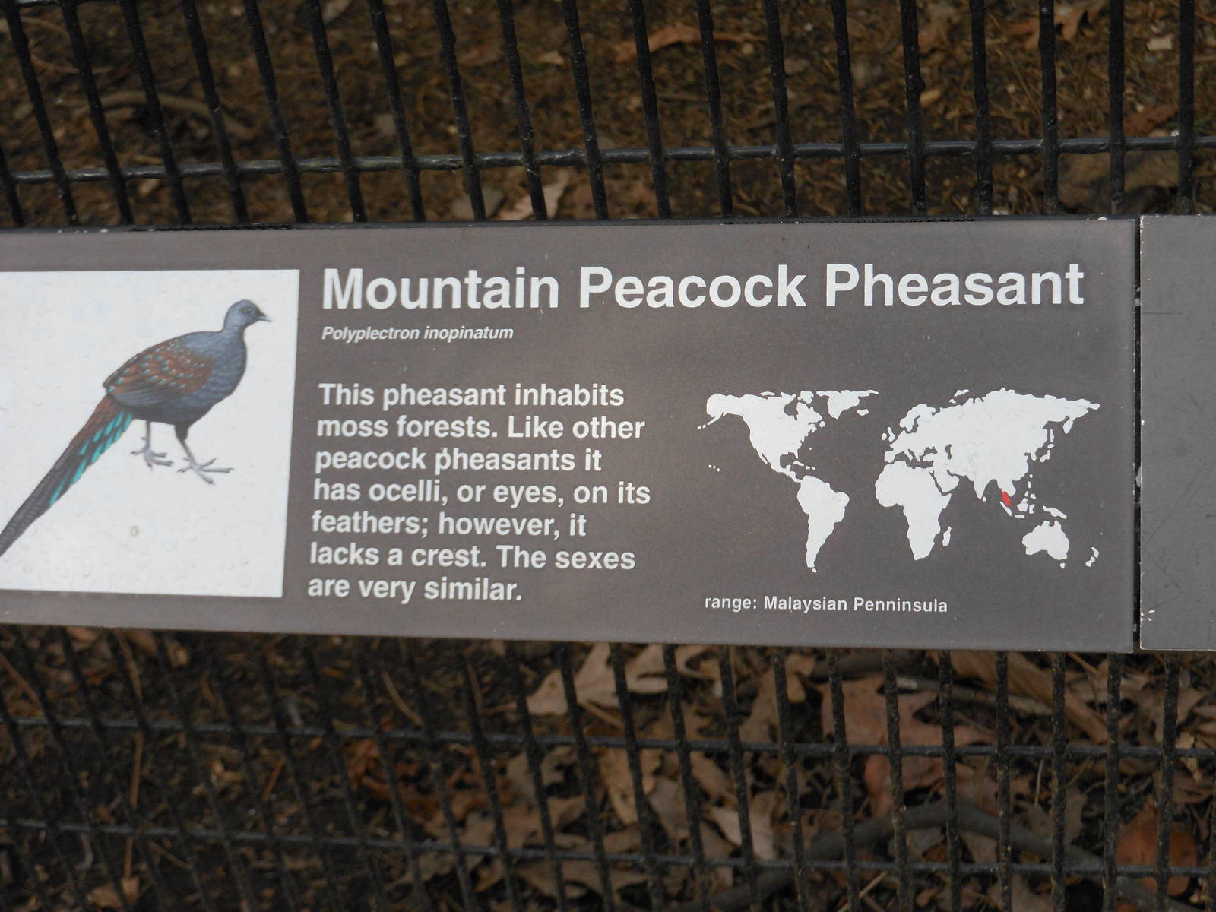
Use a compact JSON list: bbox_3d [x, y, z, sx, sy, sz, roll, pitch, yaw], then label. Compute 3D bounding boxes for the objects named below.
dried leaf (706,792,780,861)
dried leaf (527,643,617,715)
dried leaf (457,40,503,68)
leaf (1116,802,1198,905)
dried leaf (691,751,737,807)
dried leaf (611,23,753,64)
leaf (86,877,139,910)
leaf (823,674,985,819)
[{"bbox_3d":[0.100,0.268,1.591,0.051,0.025,0.053,-10,36,-1],"label":"dried leaf"},{"bbox_3d":[-0.028,0.172,1.749,0.070,0.025,0.081,-6,36,5],"label":"dried leaf"},{"bbox_3d":[-0.151,-0.485,2.667,0.064,0.015,0.043,-20,38,-14],"label":"dried leaf"},{"bbox_3d":[0.382,0.275,1.526,0.058,0.020,0.068,25,48,37],"label":"leaf"},{"bbox_3d":[0.077,0.239,1.639,0.025,0.020,0.058,-25,39,-21],"label":"dried leaf"},{"bbox_3d":[0.085,-0.492,2.613,0.166,0.030,0.063,-8,36,2],"label":"dried leaf"},{"bbox_3d":[-0.363,0.321,1.628,0.039,0.015,0.028,-2,37,10],"label":"leaf"},{"bbox_3d":[0.219,0.204,1.648,0.101,0.030,0.127,-19,37,-13],"label":"leaf"}]

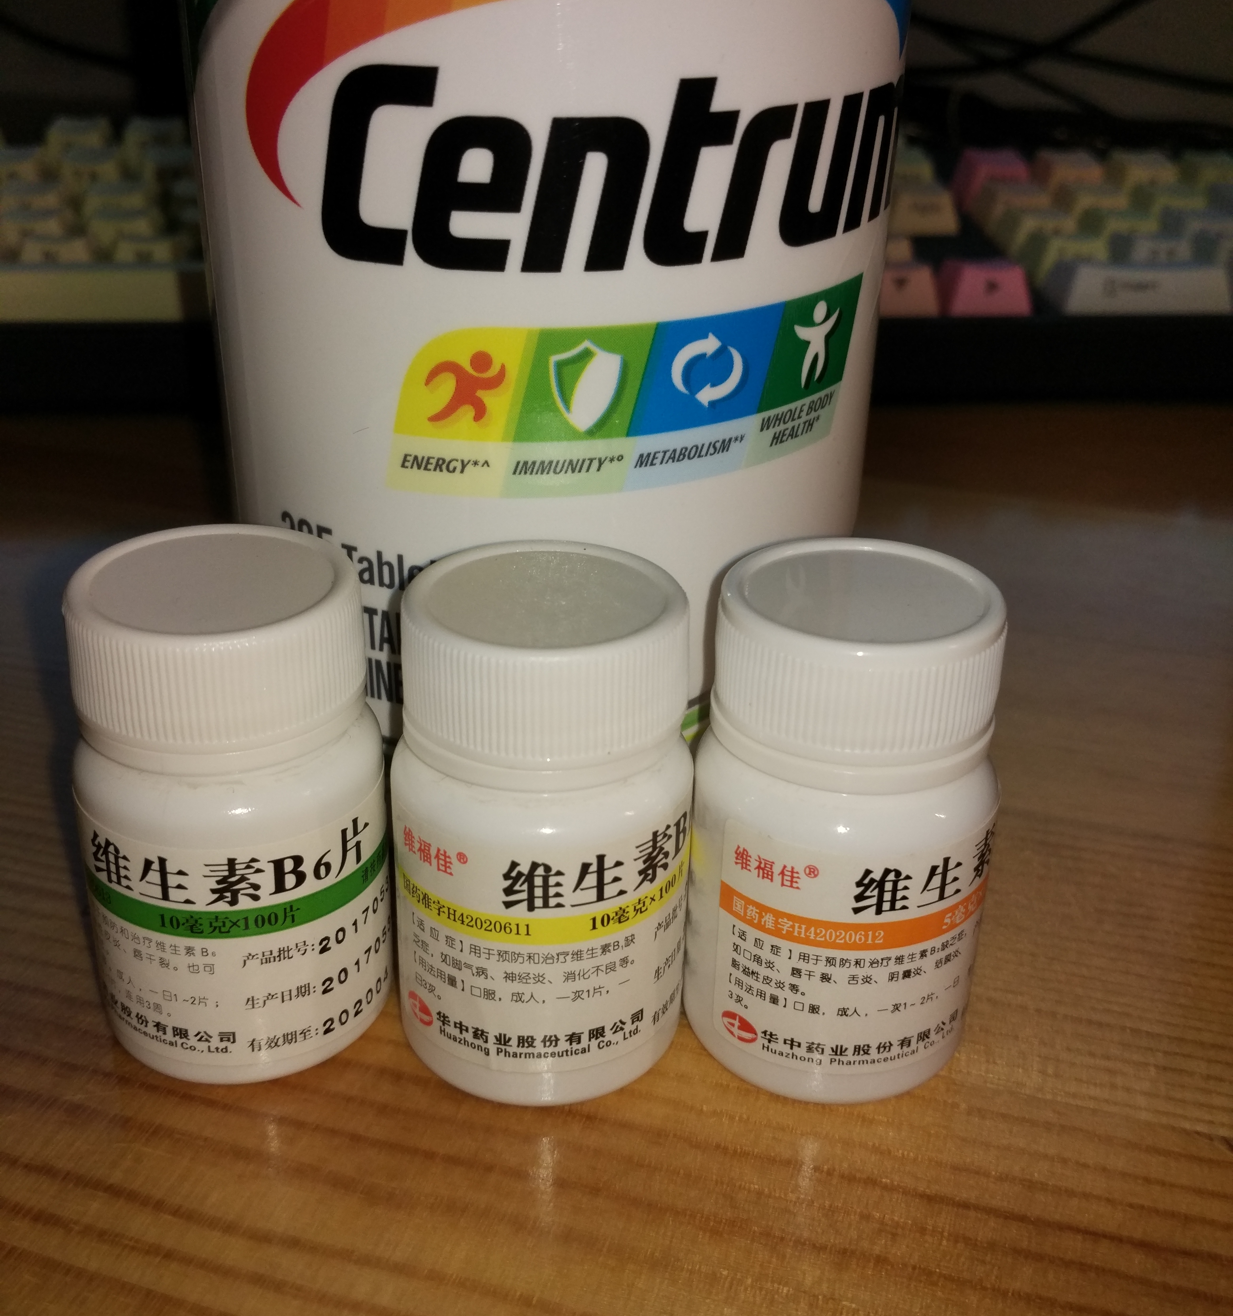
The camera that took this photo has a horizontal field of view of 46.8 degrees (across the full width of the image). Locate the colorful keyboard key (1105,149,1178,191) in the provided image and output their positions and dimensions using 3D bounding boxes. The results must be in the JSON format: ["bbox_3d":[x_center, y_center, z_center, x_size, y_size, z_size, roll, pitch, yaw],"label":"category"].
[{"bbox_3d":[0.133,-0.121,0.363,0.018,0.011,0.018,-1,33,-4],"label":"colorful keyboard key"}]

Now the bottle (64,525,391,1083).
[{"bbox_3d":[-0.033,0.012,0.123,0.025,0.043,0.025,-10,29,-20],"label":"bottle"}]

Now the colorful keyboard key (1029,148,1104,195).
[{"bbox_3d":[0.114,-0.121,0.362,0.018,0.011,0.018,-1,33,-4],"label":"colorful keyboard key"}]

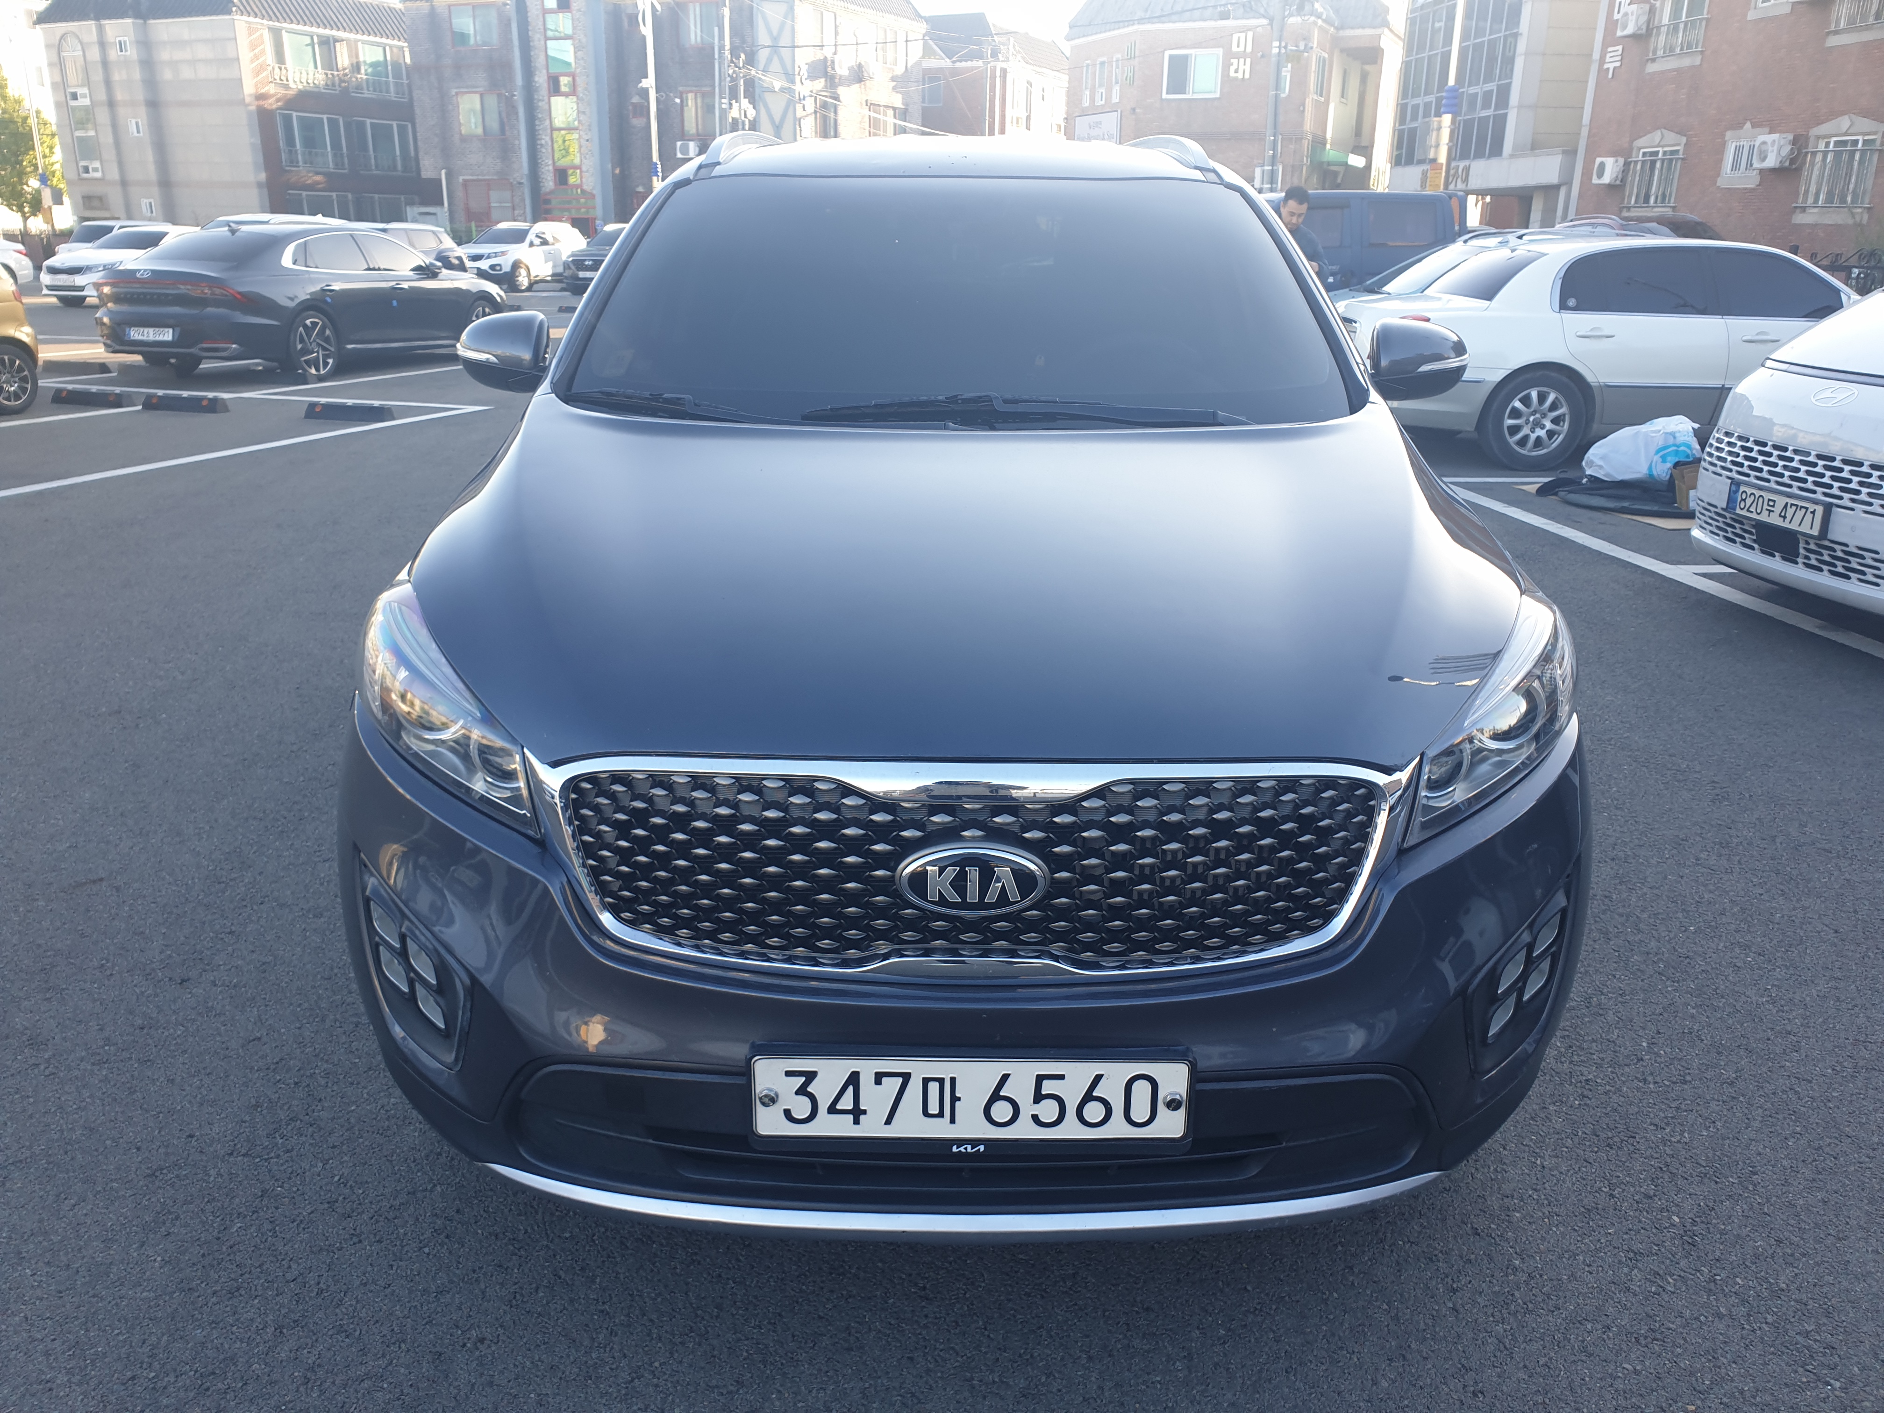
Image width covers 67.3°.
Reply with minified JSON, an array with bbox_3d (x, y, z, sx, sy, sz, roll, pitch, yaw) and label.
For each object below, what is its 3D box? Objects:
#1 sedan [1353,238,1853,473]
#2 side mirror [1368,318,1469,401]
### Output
[{"bbox_3d":[5.178,-2.611,10.265,4.960,1.485,1.850,-2,19,-7],"label":"sedan"},{"bbox_3d":[1.013,-0.737,3.007,0.205,0.172,0.150,1,18,0],"label":"side mirror"}]

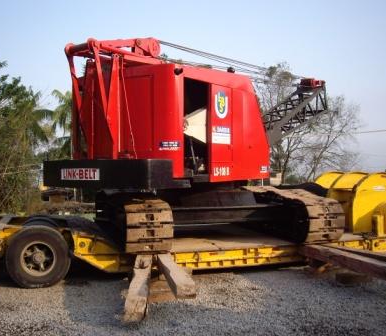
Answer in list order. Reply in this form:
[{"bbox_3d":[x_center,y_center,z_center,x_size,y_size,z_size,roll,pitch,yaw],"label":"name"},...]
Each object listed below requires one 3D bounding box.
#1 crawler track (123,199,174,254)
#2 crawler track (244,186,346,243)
[{"bbox_3d":[-1.391,1.073,10.755,0.851,1.025,4.050,0,1,-18],"label":"crawler track"},{"bbox_3d":[2.109,1.070,11.905,0.851,1.025,4.050,0,1,-18],"label":"crawler track"}]

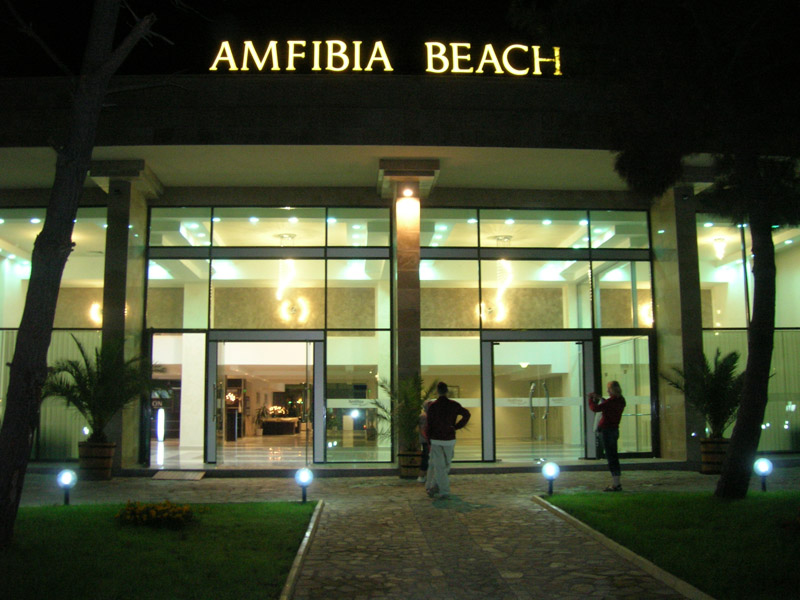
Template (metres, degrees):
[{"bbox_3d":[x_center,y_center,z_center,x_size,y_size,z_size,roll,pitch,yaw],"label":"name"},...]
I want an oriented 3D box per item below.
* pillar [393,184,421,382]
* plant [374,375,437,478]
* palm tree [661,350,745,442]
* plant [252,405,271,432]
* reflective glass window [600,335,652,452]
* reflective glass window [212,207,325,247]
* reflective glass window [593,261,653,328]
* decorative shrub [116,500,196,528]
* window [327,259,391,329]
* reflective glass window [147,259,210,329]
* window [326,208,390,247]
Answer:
[{"bbox_3d":[0.143,0.480,15.502,0.436,5.474,1.250,0,-6,-3],"label":"pillar"},{"bbox_3d":[0.110,2.284,14.263,1.146,1.857,1.050,0,-6,-3],"label":"plant"},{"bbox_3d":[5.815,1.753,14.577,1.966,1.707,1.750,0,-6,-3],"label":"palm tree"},{"bbox_3d":[-4.165,3.601,23.633,0.481,0.977,0.480,0,-6,-3],"label":"plant"},{"bbox_3d":[4.619,1.926,16.056,1.101,2.383,0.080,0,-7,-3],"label":"reflective glass window"},{"bbox_3d":[-2.614,-1.457,15.680,2.236,0.831,0.080,0,-6,-3],"label":"reflective glass window"},{"bbox_3d":[4.696,-0.120,16.561,1.277,1.443,0.080,0,-6,-3],"label":"reflective glass window"},{"bbox_3d":[-2.995,2.600,9.594,0.920,0.230,0.700,0,-6,-3],"label":"decorative shrub"},{"bbox_3d":[-0.851,-0.122,16.244,1.332,1.468,0.080,0,-6,-3],"label":"window"},{"bbox_3d":[-4.377,-0.123,15.567,1.235,1.398,0.100,0,-7,-2],"label":"reflective glass window"},{"bbox_3d":[-0.865,-1.514,16.401,1.334,0.806,0.080,0,-6,-3],"label":"window"}]

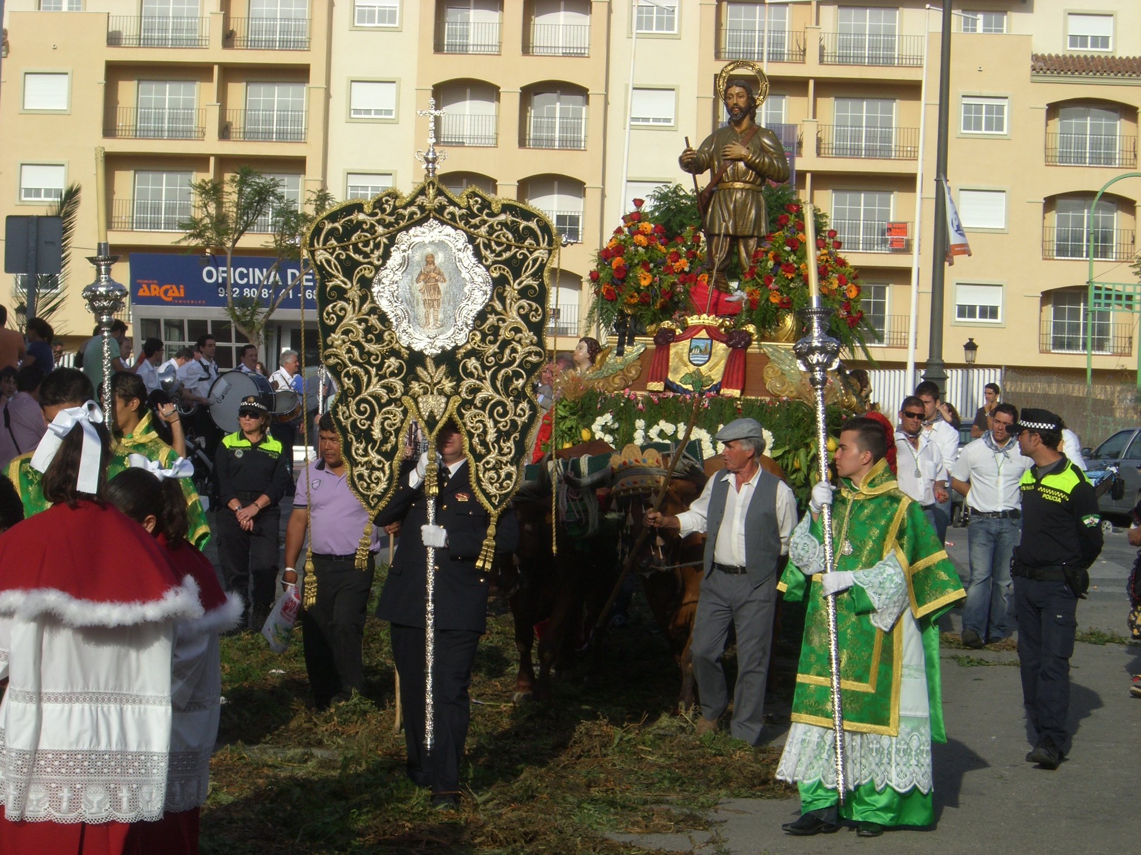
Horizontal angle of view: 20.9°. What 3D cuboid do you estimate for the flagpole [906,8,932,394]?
[{"bbox_3d":[5.920,-3.042,53.000,0.140,8.300,0.140,2,0,0],"label":"flagpole"}]

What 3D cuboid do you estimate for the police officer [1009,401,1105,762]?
[{"bbox_3d":[2.467,0.822,15.750,0.550,1.810,0.420,2,0,38],"label":"police officer"}]

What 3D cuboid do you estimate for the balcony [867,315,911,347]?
[{"bbox_3d":[9.329,-3.062,98.382,3.440,1.040,1.100,2,1,7],"label":"balcony"}]

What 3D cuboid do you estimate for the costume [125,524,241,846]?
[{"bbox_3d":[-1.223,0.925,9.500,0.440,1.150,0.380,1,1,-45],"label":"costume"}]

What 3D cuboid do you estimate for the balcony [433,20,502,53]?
[{"bbox_3d":[-3.237,-12.423,99.039,2.130,1.050,0.900,2,0,5],"label":"balcony"}]

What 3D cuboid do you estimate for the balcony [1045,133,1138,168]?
[{"bbox_3d":[16.330,-8.668,97.324,2.900,1.060,0.900,2,0,5],"label":"balcony"}]

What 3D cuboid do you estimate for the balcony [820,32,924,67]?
[{"bbox_3d":[9.335,-11.711,96.000,3.200,0.970,0.900,2,1,4],"label":"balcony"}]

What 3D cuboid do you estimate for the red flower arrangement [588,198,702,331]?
[{"bbox_3d":[0.539,-1.171,22.300,0.800,0.920,0.700,2,0,5],"label":"red flower arrangement"}]

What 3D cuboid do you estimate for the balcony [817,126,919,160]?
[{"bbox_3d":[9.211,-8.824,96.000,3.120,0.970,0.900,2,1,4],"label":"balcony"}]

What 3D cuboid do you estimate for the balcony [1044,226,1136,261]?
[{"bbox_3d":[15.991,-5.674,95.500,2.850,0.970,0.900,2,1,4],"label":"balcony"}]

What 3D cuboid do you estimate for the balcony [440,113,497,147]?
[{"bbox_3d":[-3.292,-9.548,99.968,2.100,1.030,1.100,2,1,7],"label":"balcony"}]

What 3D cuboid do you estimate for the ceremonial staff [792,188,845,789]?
[{"bbox_3d":[1.052,0.315,12.800,0.190,2.483,0.190,-3,1,17],"label":"ceremonial staff"}]

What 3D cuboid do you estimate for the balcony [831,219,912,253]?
[{"bbox_3d":[9.309,-6.016,97.935,3.090,1.040,0.900,2,0,5],"label":"balcony"}]

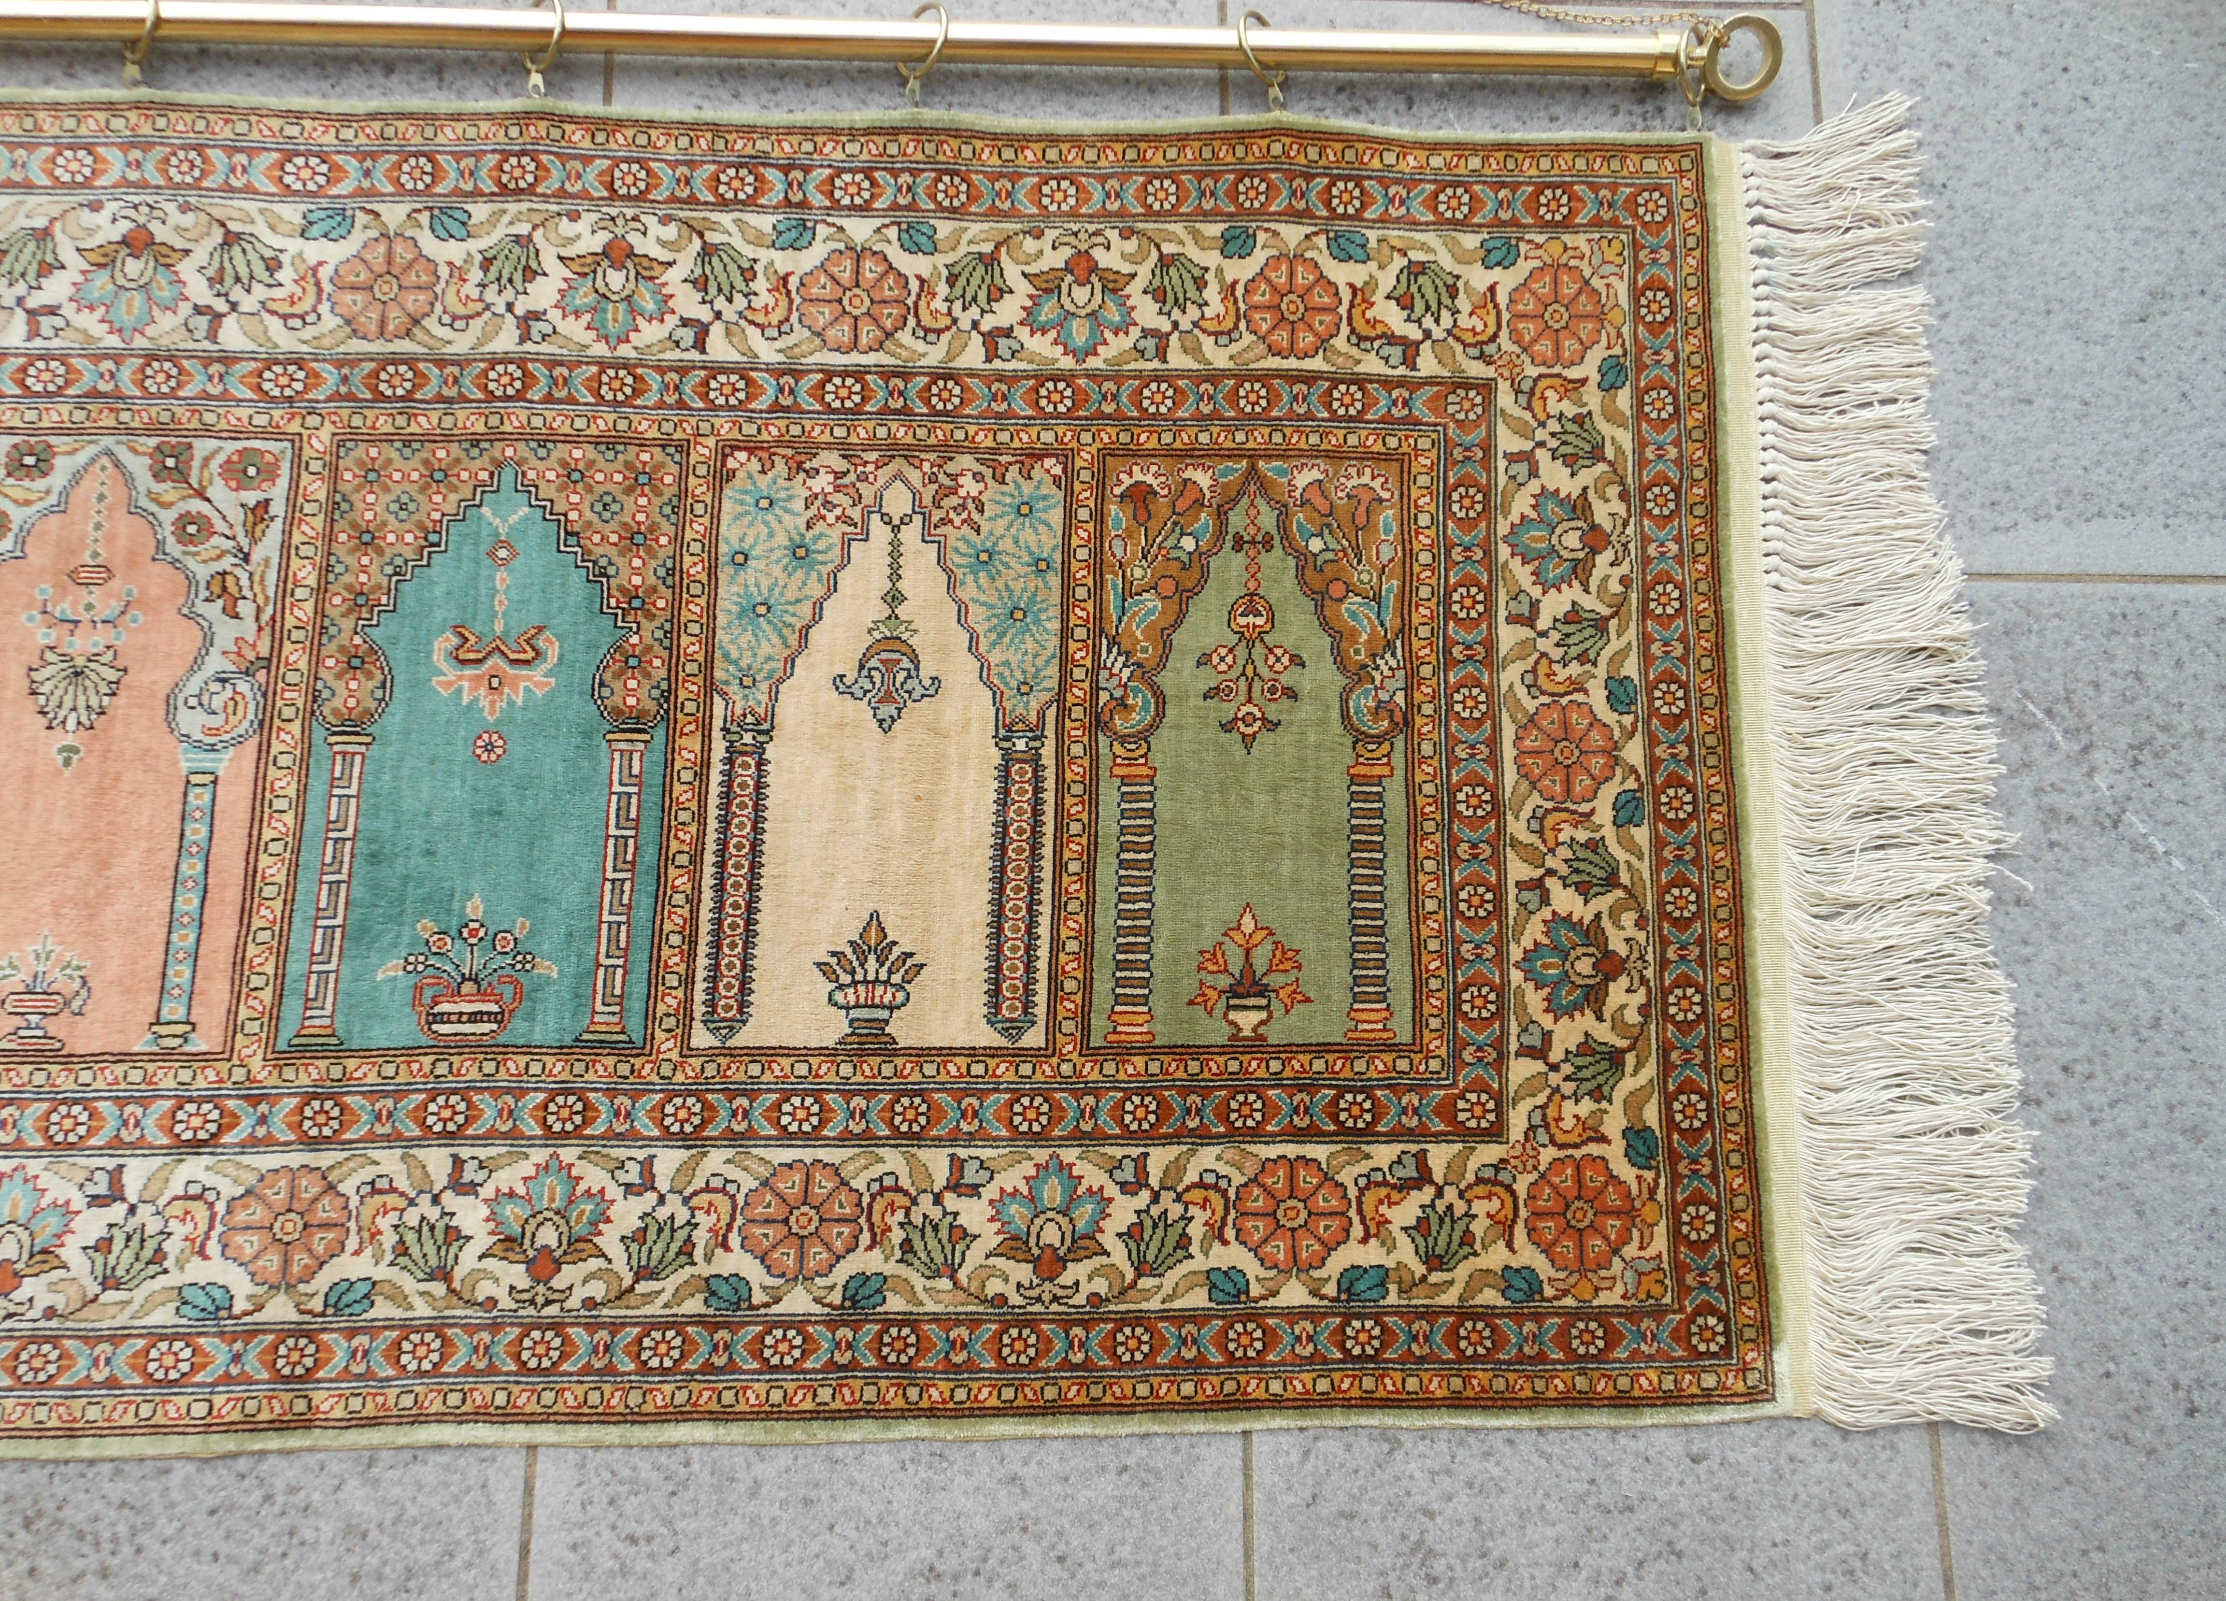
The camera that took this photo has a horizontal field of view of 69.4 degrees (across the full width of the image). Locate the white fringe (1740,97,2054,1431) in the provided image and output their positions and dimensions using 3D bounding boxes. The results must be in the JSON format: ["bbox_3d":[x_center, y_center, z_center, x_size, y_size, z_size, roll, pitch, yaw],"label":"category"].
[{"bbox_3d":[0.365,-0.043,0.752,0.113,0.012,0.647,1,80,-2],"label":"white fringe"}]

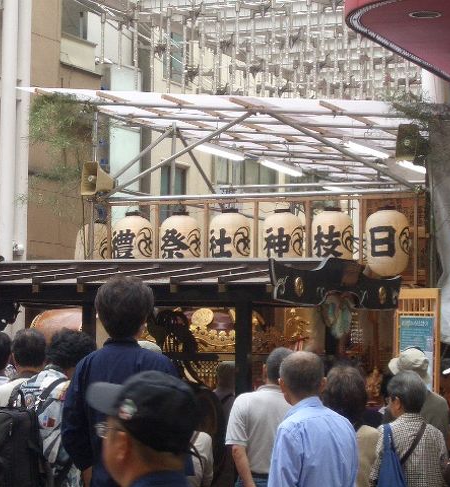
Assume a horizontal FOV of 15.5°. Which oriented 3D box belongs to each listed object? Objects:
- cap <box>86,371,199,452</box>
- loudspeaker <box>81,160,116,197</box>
[{"bbox_3d":[-0.174,0.339,3.729,0.280,0.130,0.173,31,18,28],"label":"cap"},{"bbox_3d":[-1.261,-0.635,16.600,0.290,0.335,0.250,10,-8,-36],"label":"loudspeaker"}]

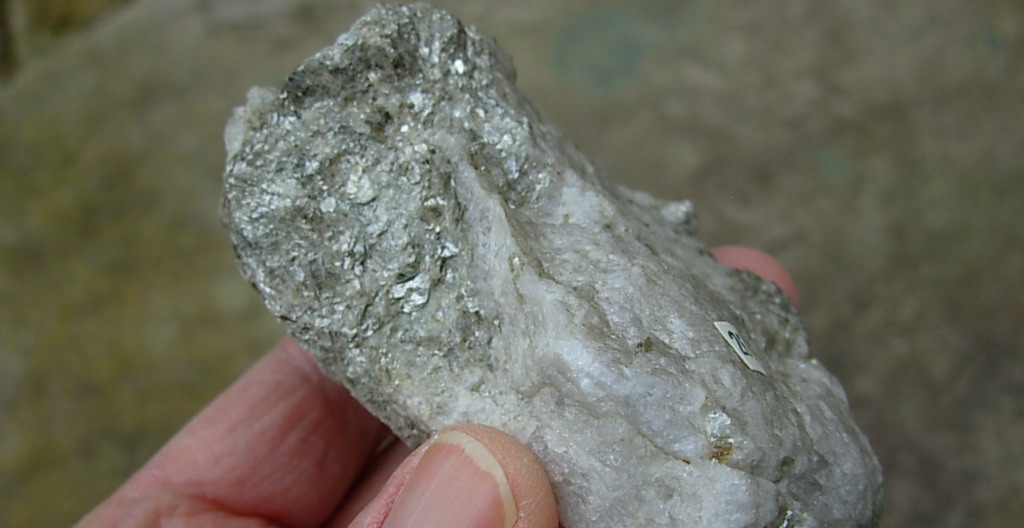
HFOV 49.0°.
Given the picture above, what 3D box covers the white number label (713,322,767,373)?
[{"bbox_3d":[0.030,0.011,0.149,0.008,0.001,0.006,54,19,21],"label":"white number label"}]

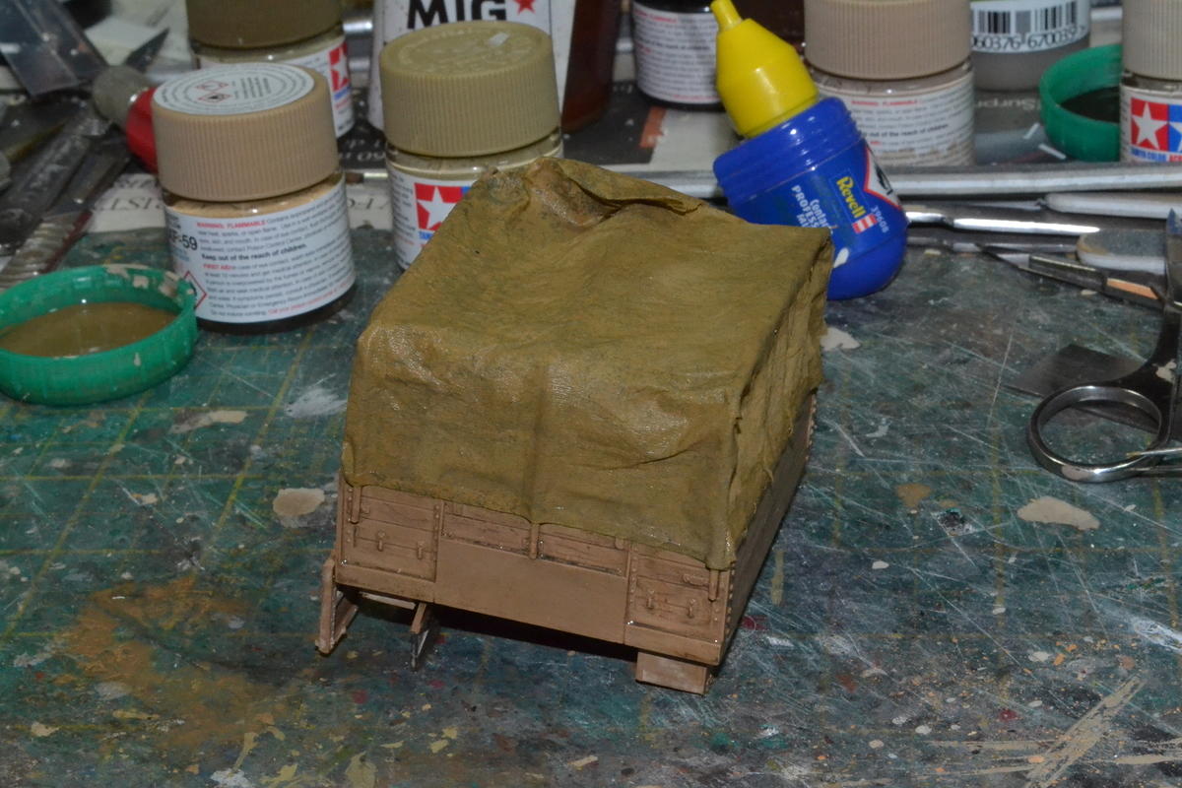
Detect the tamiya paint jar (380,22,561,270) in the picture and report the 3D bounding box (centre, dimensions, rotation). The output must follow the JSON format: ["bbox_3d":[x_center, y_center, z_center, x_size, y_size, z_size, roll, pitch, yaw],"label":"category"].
[{"bbox_3d":[-0.022,-0.046,0.522,0.035,0.044,0.035,-4,27,2],"label":"tamiya paint jar"}]

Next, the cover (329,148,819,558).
[{"bbox_3d":[0.001,-0.006,0.400,0.059,0.031,0.056,11,29,12],"label":"cover"}]

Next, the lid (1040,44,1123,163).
[{"bbox_3d":[0.115,-0.061,0.566,0.041,0.010,0.041,0,33,11],"label":"lid"}]

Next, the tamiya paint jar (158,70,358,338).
[{"bbox_3d":[-0.064,-0.038,0.513,0.035,0.044,0.035,-4,27,2],"label":"tamiya paint jar"}]

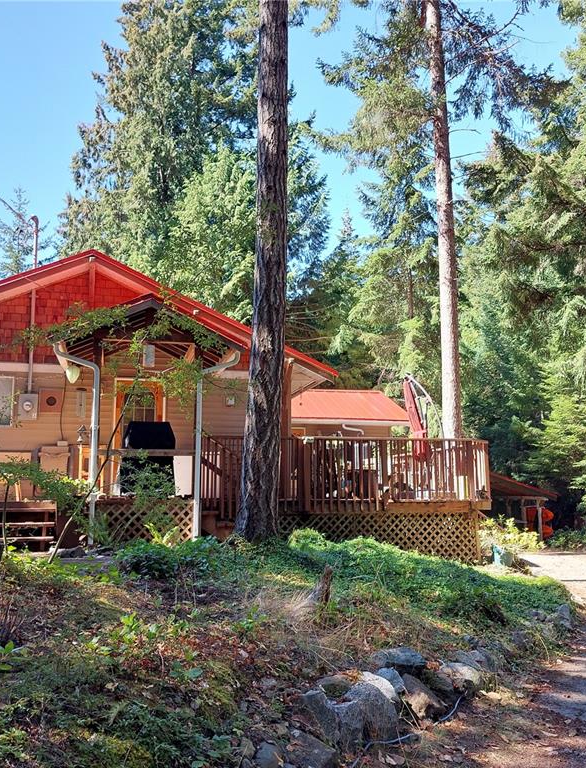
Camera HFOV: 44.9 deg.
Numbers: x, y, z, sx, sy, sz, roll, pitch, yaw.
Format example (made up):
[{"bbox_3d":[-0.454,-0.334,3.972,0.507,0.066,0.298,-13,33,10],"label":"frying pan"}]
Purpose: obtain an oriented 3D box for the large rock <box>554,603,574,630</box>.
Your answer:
[{"bbox_3d":[2.636,2.256,6.920,0.200,0.240,0.200,-4,-8,20],"label":"large rock"}]

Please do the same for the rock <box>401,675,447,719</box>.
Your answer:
[{"bbox_3d":[0.852,2.031,4.600,0.270,0.250,0.290,-2,-8,10],"label":"rock"}]

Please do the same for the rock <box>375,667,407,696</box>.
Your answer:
[{"bbox_3d":[0.649,1.968,4.680,0.220,0.200,0.200,-2,-8,7],"label":"rock"}]

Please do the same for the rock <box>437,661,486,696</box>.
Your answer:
[{"bbox_3d":[1.179,2.062,4.970,0.330,0.230,0.270,-2,-8,12],"label":"rock"}]

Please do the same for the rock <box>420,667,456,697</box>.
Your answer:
[{"bbox_3d":[1.003,2.073,4.930,0.250,0.190,0.240,-2,-8,11],"label":"rock"}]

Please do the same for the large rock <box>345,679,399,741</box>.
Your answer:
[{"bbox_3d":[0.475,1.944,4.240,0.330,0.330,0.270,-1,-8,6],"label":"large rock"}]

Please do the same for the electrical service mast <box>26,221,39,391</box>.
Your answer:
[{"bbox_3d":[-4.307,-1.321,11.700,0.150,3.010,0.120,2,-8,-16],"label":"electrical service mast"}]

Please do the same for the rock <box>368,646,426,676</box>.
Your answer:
[{"bbox_3d":[0.736,1.981,5.050,0.400,0.180,0.280,-2,-8,8],"label":"rock"}]

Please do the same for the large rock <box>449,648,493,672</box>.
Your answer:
[{"bbox_3d":[1.370,2.138,5.450,0.330,0.220,0.270,-3,-8,13],"label":"large rock"}]

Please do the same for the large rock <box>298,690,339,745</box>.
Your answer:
[{"bbox_3d":[0.153,1.996,4.250,0.250,0.290,0.230,-1,-8,2],"label":"large rock"}]

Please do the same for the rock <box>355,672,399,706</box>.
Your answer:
[{"bbox_3d":[0.523,1.921,4.450,0.290,0.220,0.250,-2,-8,6],"label":"rock"}]

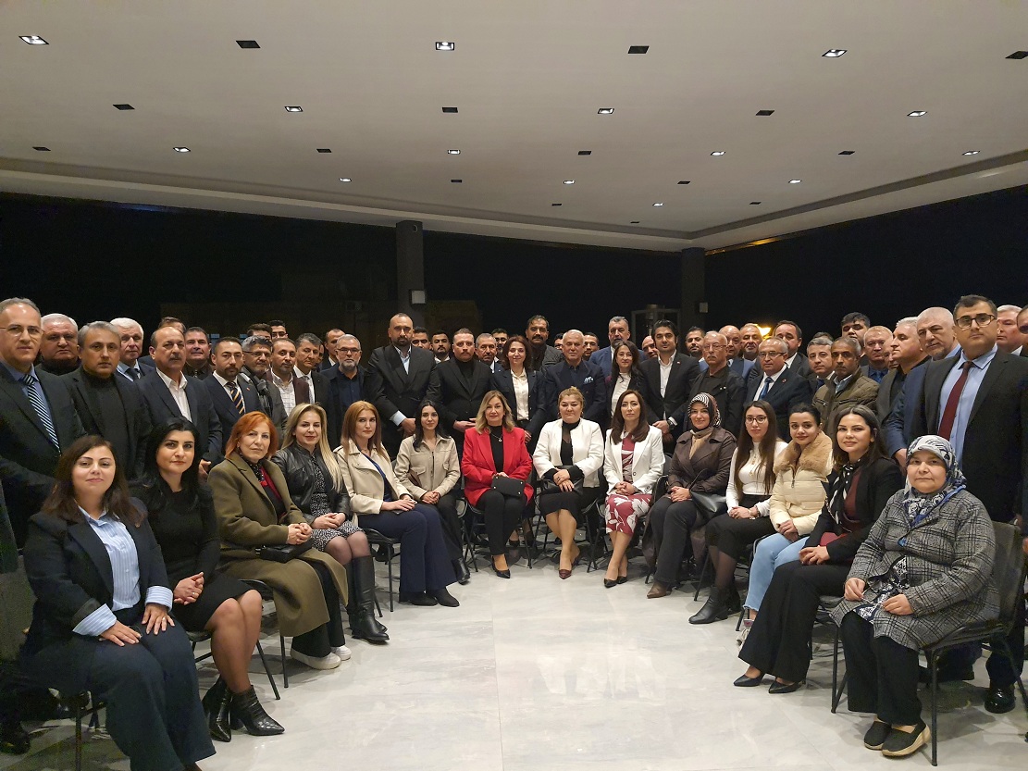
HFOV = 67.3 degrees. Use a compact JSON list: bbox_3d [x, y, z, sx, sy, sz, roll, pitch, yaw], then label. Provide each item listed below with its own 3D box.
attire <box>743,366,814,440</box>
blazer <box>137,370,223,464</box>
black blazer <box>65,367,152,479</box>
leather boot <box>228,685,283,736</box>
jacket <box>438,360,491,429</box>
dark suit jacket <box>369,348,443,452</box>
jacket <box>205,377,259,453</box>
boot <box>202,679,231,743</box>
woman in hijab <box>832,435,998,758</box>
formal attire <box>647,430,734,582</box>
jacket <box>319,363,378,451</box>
[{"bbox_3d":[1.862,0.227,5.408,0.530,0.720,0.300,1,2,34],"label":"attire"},{"bbox_3d":[-1.858,0.267,4.258,0.520,0.720,0.300,-2,2,-36],"label":"blazer"},{"bbox_3d":[-1.898,0.283,3.628,0.520,0.720,0.300,-2,2,-36],"label":"black blazer"},{"bbox_3d":[-1.035,1.299,3.124,0.230,0.180,0.090,0,2,16],"label":"leather boot"},{"bbox_3d":[-0.401,0.129,6.200,0.530,0.730,0.300,0,1,-3],"label":"jacket"},{"bbox_3d":[-0.870,0.094,6.100,0.600,0.870,0.330,-1,1,-7],"label":"dark suit jacket"},{"bbox_3d":[-1.758,0.284,4.928,0.500,0.710,0.290,-1,2,-31],"label":"jacket"},{"bbox_3d":[-1.195,1.290,3.130,0.100,0.200,0.250,-1,2,-37],"label":"boot"},{"bbox_3d":[1.625,0.785,3.070,0.730,1.180,0.560,-1,2,-37],"label":"woman in hijab"},{"bbox_3d":[1.235,0.780,5.300,0.490,0.930,0.760,1,2,36],"label":"formal attire"},{"bbox_3d":[-1.259,0.181,5.900,0.510,0.730,0.300,-1,1,-7],"label":"jacket"}]

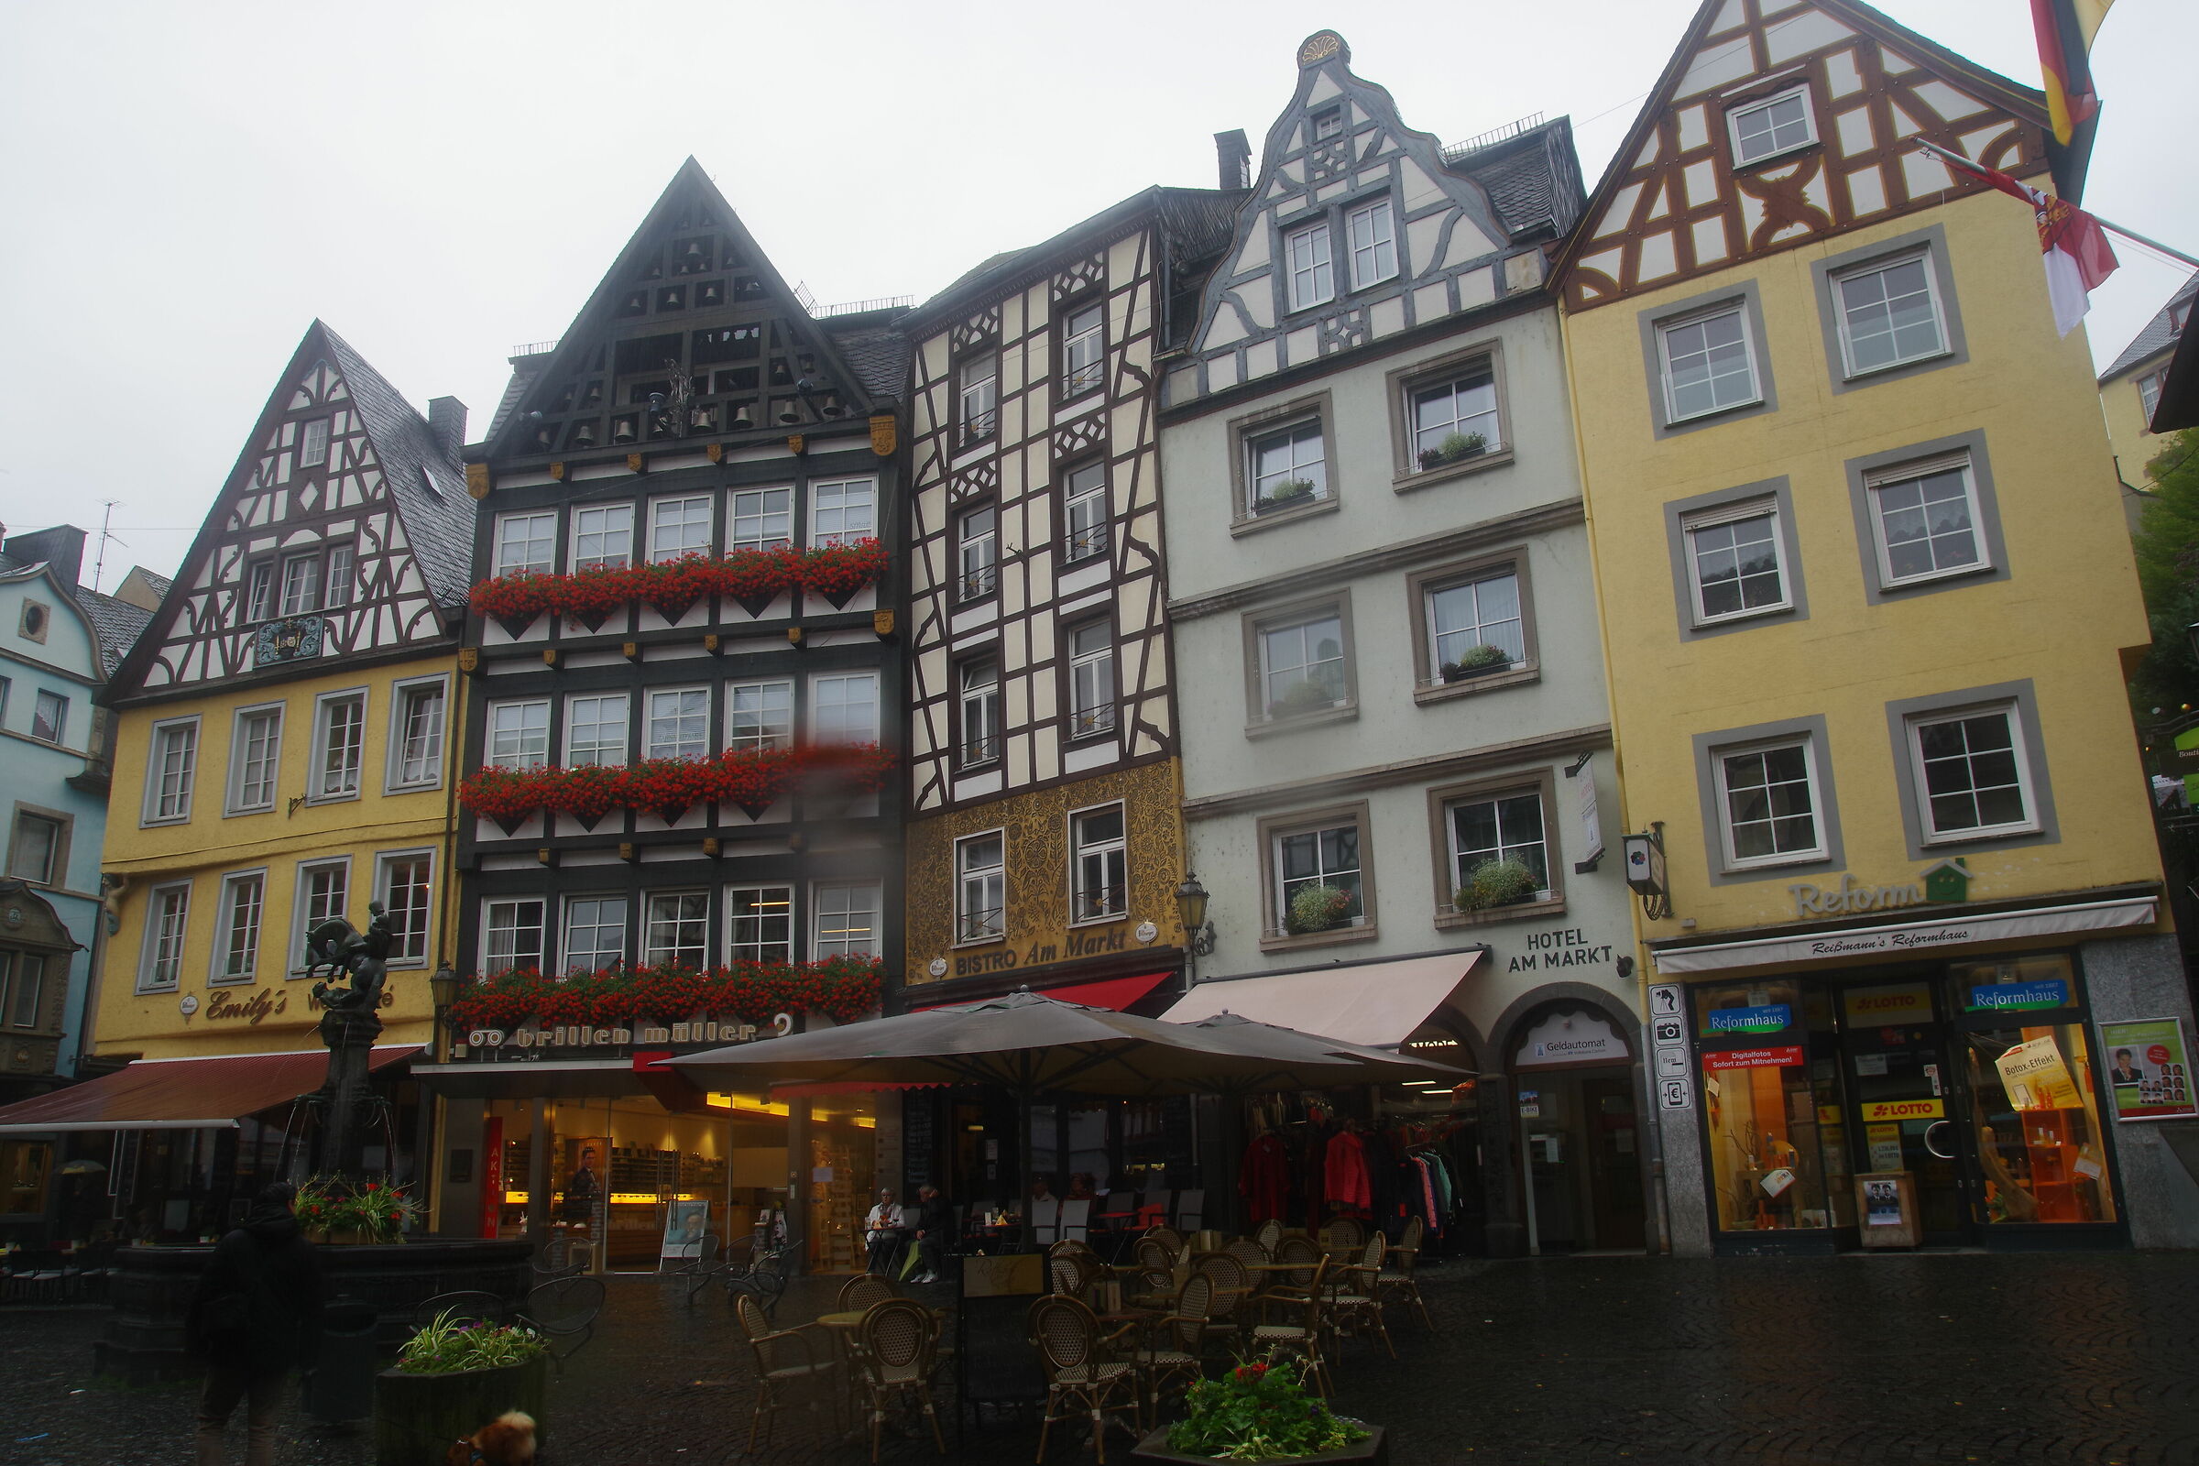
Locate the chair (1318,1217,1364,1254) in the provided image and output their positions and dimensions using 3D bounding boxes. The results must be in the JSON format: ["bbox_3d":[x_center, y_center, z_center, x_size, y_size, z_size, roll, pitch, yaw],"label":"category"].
[{"bbox_3d":[2.257,4.855,13.790,0.550,0.895,0.570,-3,-15,-2],"label":"chair"}]

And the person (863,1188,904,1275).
[{"bbox_3d":[-2.997,6.960,21.258,0.560,1.220,0.780,-4,-15,8],"label":"person"}]

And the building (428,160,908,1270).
[{"bbox_3d":[-6.480,-0.265,29.264,8.013,19.470,7.500,-4,-15,10],"label":"building"}]

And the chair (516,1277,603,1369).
[{"bbox_3d":[-4.864,5.364,13.834,0.620,0.820,0.620,-10,-17,29],"label":"chair"}]

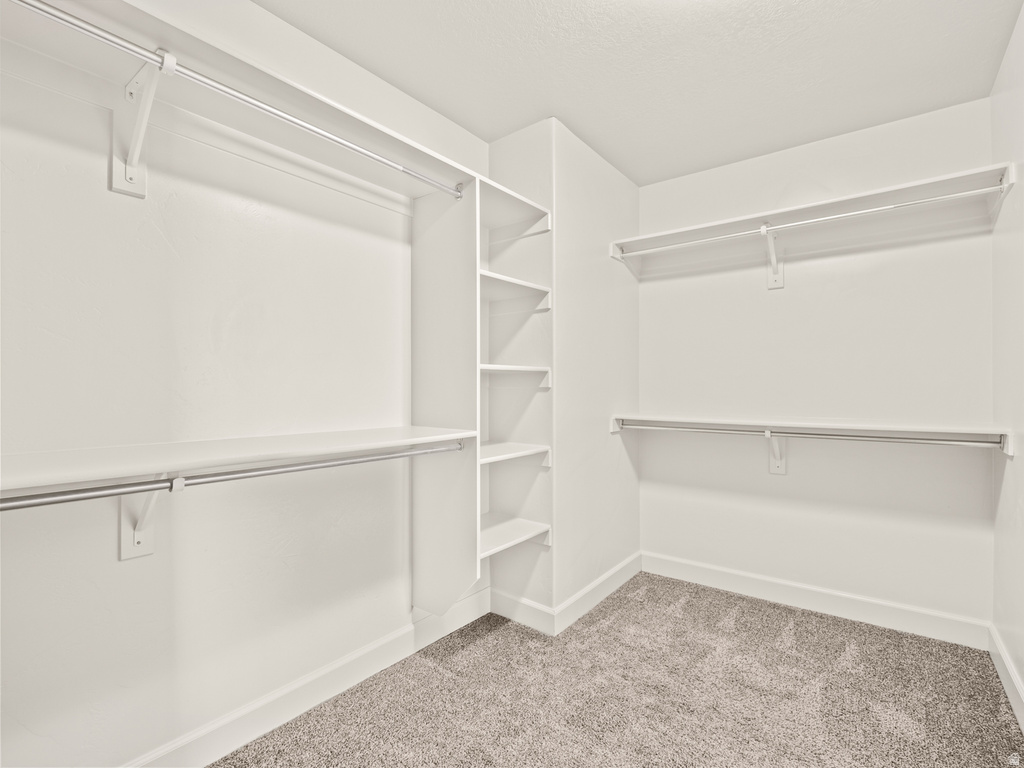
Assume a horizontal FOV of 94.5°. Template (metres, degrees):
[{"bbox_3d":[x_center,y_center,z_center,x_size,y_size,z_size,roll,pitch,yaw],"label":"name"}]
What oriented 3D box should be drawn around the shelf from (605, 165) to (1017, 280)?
[{"bbox_3d":[1.354,-0.772,2.421,1.615,0.100,0.425,0,-1,36],"label":"shelf"}]

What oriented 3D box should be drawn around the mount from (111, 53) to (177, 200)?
[{"bbox_3d":[-0.949,-0.670,1.225,0.322,0.288,0.076,0,-1,38],"label":"mount"}]

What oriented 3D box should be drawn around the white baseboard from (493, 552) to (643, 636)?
[{"bbox_3d":[0.353,1.129,2.766,0.428,0.117,1.033,0,-1,38],"label":"white baseboard"}]

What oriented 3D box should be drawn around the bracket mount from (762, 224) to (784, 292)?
[{"bbox_3d":[1.354,-0.658,2.476,0.077,0.278,0.336,0,-1,36],"label":"bracket mount"}]

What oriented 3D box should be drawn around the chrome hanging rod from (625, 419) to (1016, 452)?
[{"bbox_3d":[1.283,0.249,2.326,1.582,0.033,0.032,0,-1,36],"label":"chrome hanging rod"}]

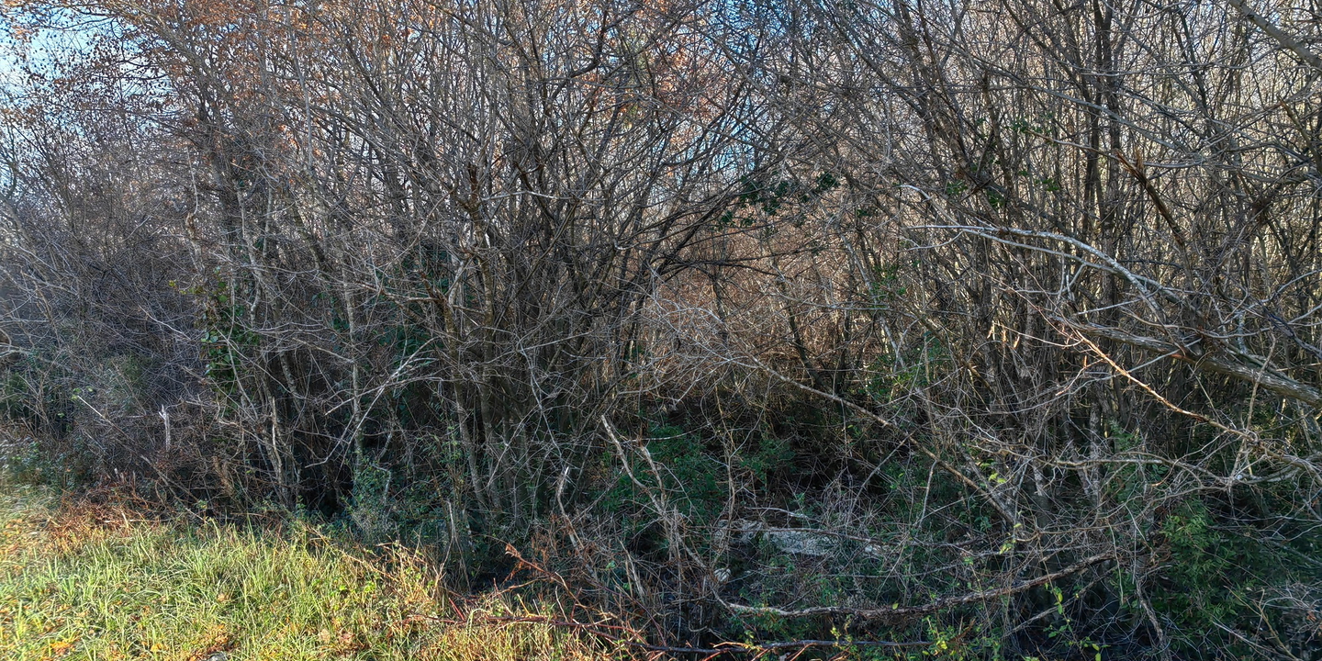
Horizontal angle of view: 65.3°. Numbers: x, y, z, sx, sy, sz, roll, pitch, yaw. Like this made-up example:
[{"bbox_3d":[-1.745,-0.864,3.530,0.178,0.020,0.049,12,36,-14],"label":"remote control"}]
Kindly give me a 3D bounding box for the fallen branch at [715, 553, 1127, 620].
[{"bbox_3d":[1.388,1.388,5.600,2.200,0.330,0.350,0,0,-10],"label":"fallen branch"}]

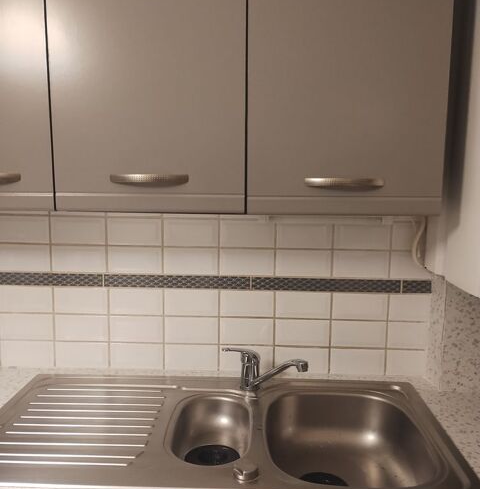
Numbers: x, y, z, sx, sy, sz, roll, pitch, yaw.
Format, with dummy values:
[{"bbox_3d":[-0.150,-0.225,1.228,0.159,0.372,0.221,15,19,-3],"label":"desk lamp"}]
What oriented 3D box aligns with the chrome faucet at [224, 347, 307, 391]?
[{"bbox_3d":[0.062,0.318,1.245,0.107,0.115,0.207,-7,11,-44],"label":"chrome faucet"}]

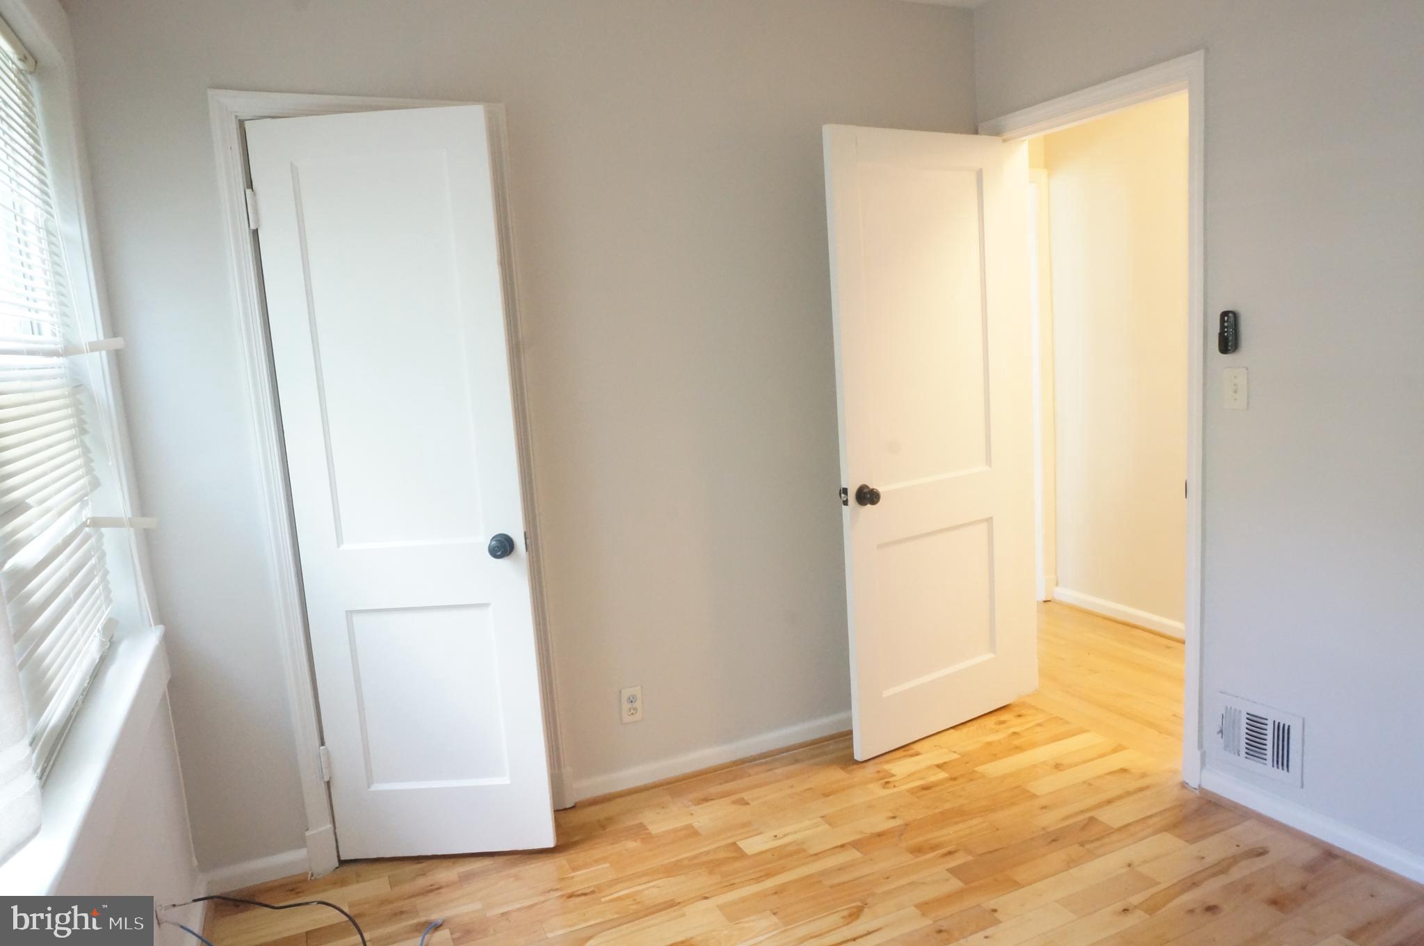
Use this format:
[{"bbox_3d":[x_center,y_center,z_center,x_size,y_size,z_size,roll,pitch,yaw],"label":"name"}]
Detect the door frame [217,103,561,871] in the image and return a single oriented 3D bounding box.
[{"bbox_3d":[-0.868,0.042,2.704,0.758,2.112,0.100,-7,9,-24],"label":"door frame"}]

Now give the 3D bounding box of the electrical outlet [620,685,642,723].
[{"bbox_3d":[-0.257,0.743,3.035,0.070,0.116,0.010,-7,9,-24],"label":"electrical outlet"}]

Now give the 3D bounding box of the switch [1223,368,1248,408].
[{"bbox_3d":[1.436,-0.231,2.600,0.012,0.115,0.072,-7,9,-24],"label":"switch"}]

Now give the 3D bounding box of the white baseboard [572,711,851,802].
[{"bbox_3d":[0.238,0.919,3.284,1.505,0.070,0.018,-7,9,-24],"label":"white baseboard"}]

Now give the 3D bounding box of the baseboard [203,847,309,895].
[{"bbox_3d":[-1.250,1.089,2.601,0.255,0.072,0.018,-7,9,-24],"label":"baseboard"}]

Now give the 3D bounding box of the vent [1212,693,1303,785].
[{"bbox_3d":[1.530,0.741,2.658,0.015,0.199,0.260,-7,9,-24],"label":"vent"}]

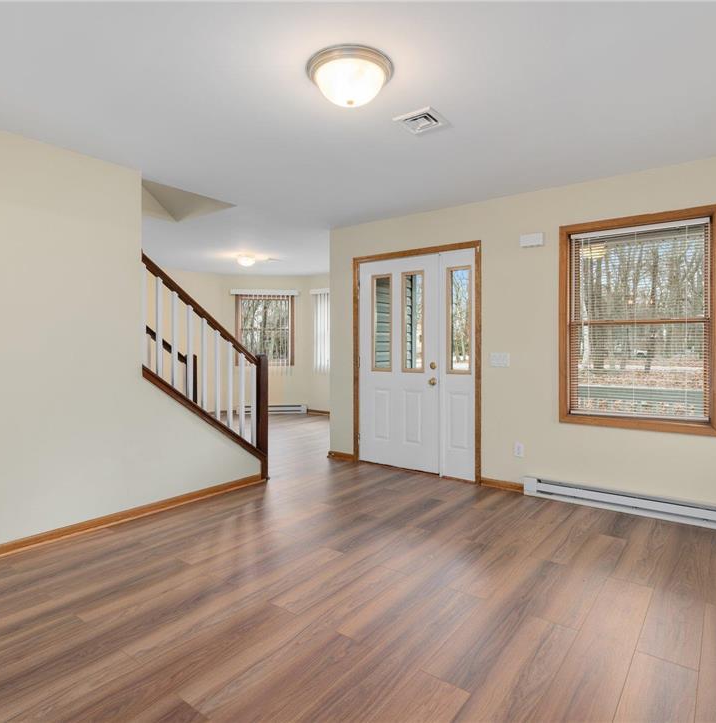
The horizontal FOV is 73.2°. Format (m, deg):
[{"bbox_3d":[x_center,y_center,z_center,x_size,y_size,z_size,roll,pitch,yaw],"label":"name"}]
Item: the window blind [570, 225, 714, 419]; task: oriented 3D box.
[{"bbox_3d":[2.004,-0.276,3.479,0.868,1.370,0.035,0,2,37],"label":"window blind"}]

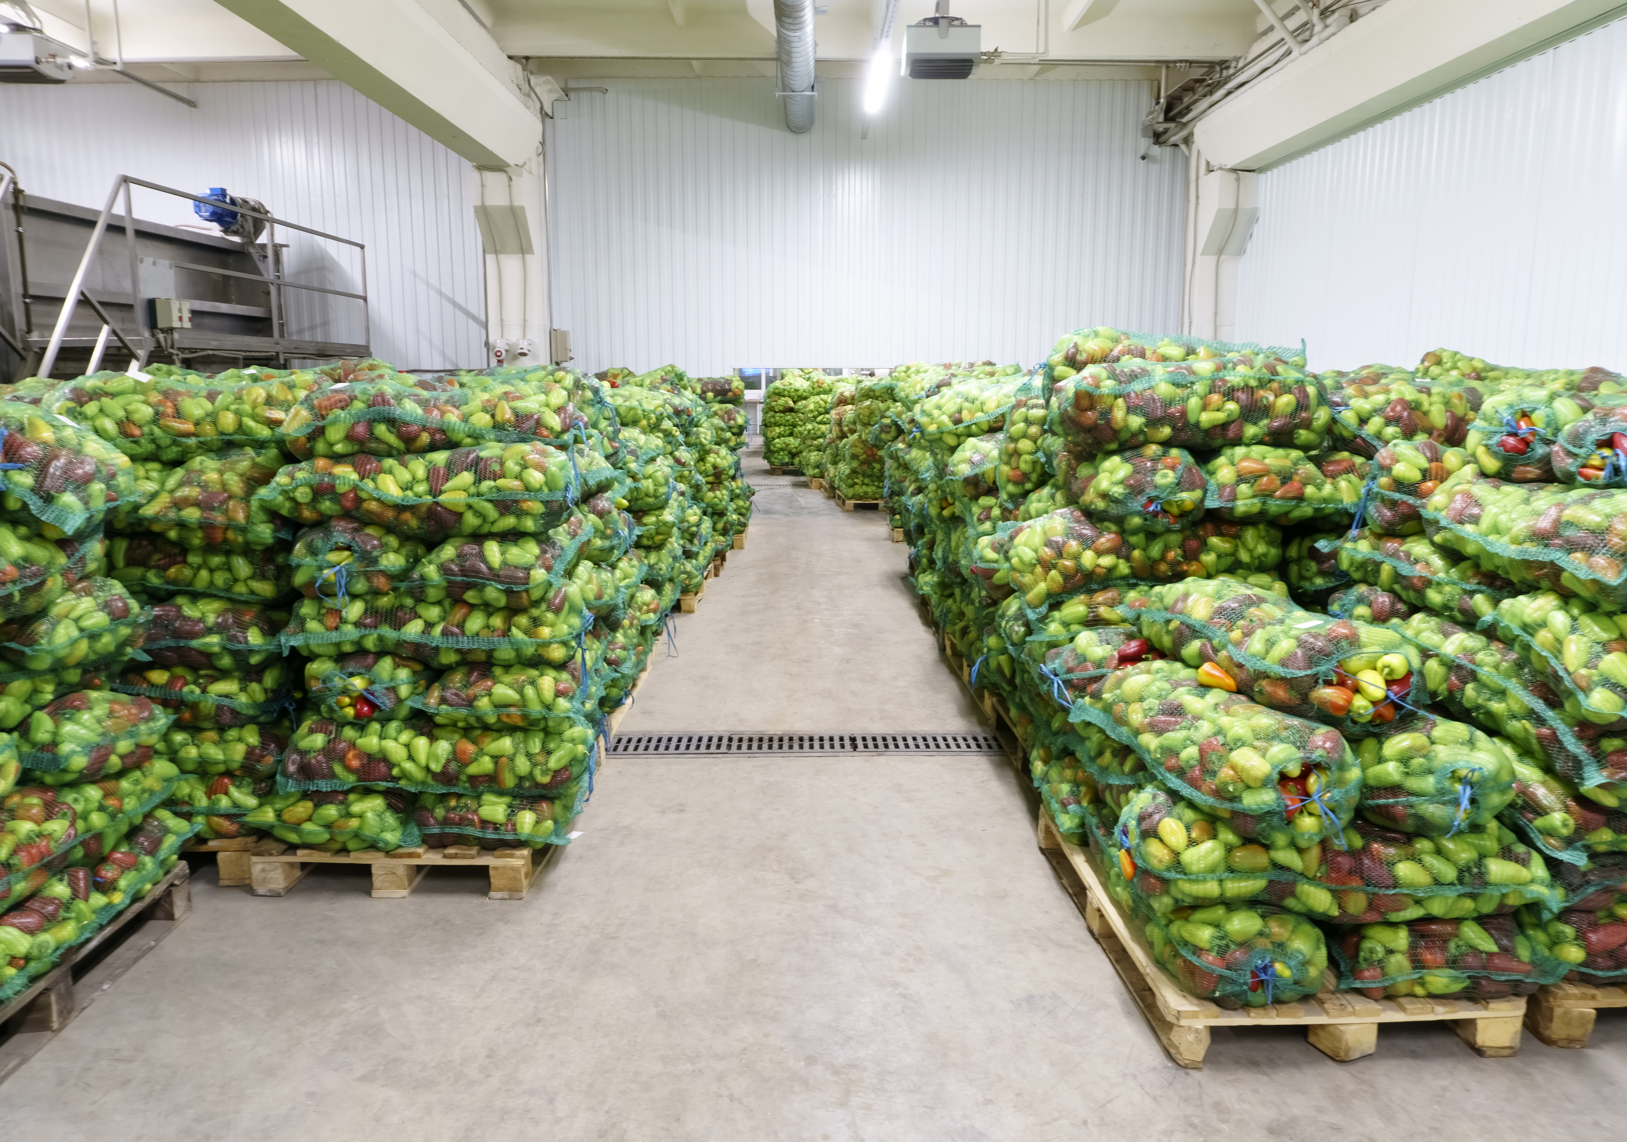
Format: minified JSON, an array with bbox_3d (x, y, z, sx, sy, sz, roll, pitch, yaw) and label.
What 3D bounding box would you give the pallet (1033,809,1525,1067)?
[{"bbox_3d":[1.171,0.938,3.151,0.800,0.144,1.200,0,9,-3],"label":"pallet"}]

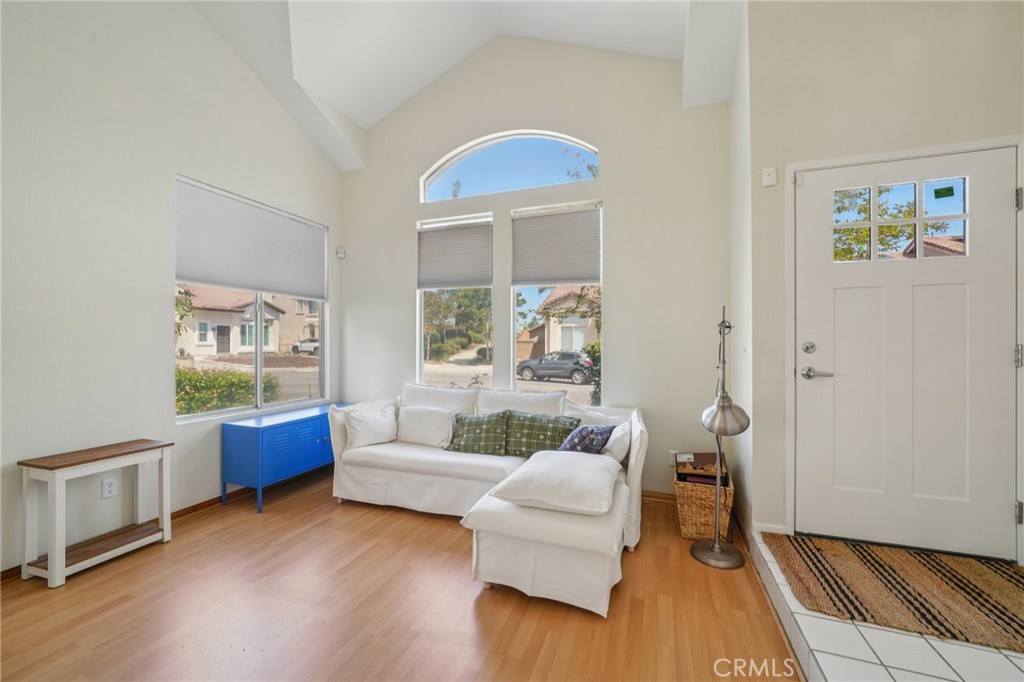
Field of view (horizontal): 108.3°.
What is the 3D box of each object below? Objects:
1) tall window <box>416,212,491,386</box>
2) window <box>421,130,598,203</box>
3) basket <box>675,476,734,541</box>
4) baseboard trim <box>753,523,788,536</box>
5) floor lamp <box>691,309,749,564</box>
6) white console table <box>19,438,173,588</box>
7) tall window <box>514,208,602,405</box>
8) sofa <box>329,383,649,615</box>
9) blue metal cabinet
[{"bbox_3d":[-0.529,-0.275,3.457,0.777,1.730,0.100,0,0,19],"label":"tall window"},{"bbox_3d":[-0.069,-1.585,3.303,1.670,0.560,0.100,0,0,19],"label":"window"},{"bbox_3d":[1.220,1.068,2.400,0.325,0.365,0.290,0,0,20],"label":"basket"},{"bbox_3d":[1.477,1.078,2.114,0.178,0.058,0.015,0,0,17],"label":"baseboard trim"},{"bbox_3d":[1.190,0.525,2.130,0.280,1.450,0.330,0,0,20],"label":"floor lamp"},{"bbox_3d":[-2.375,0.947,2.155,0.325,0.605,0.510,0,0,20],"label":"white console table"},{"bbox_3d":[0.377,-0.275,3.153,0.777,1.730,0.100,0,0,19],"label":"tall window"},{"bbox_3d":[-0.281,0.820,2.592,2.280,0.860,1.290,0,0,20],"label":"sofa"},{"bbox_3d":[-1.834,0.935,3.301,0.410,0.630,1.130,0,0,20],"label":"blue metal cabinet"}]

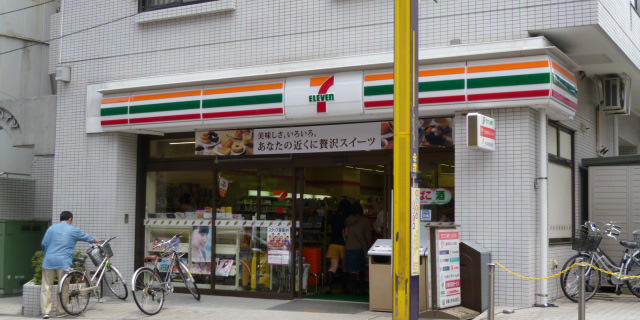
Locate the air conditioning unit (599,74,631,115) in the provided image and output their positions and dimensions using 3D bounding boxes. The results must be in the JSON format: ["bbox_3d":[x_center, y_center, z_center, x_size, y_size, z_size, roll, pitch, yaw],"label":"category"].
[{"bbox_3d":[5.267,-1.117,14.427,0.290,0.560,0.780,-2,-5,29],"label":"air conditioning unit"}]

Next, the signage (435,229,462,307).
[{"bbox_3d":[1.536,1.313,9.884,0.090,0.913,0.670,-2,-5,34],"label":"signage"}]

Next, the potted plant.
[{"bbox_3d":[-4.018,1.893,12.516,0.800,1.000,0.650,-2,-5,29],"label":"potted plant"}]

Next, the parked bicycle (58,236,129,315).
[{"bbox_3d":[-3.464,1.757,12.661,0.560,1.080,1.680,-1,-5,22],"label":"parked bicycle"}]

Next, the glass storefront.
[{"bbox_3d":[-0.620,0.777,12.272,5.566,2.643,0.250,-2,-5,29],"label":"glass storefront"}]

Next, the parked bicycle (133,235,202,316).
[{"bbox_3d":[-2.166,1.647,12.025,0.560,1.080,1.680,-2,-5,28],"label":"parked bicycle"}]

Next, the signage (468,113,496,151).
[{"bbox_3d":[2.042,-0.324,10.232,0.130,0.431,0.720,-2,-5,29],"label":"signage"}]

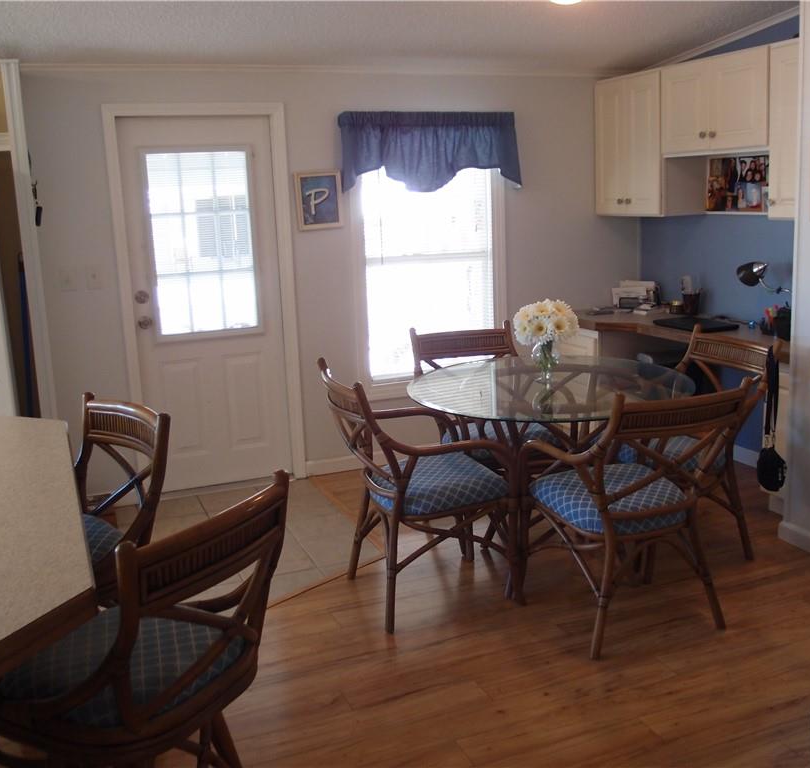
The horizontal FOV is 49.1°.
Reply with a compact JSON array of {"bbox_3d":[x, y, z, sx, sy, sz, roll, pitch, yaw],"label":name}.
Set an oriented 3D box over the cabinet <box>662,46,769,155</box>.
[{"bbox_3d":[1.676,-1.400,4.468,0.325,0.457,0.765,-7,13,-21],"label":"cabinet"}]

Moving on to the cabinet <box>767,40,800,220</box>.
[{"bbox_3d":[1.898,-1.113,3.886,0.315,0.785,0.530,-7,13,-20],"label":"cabinet"}]

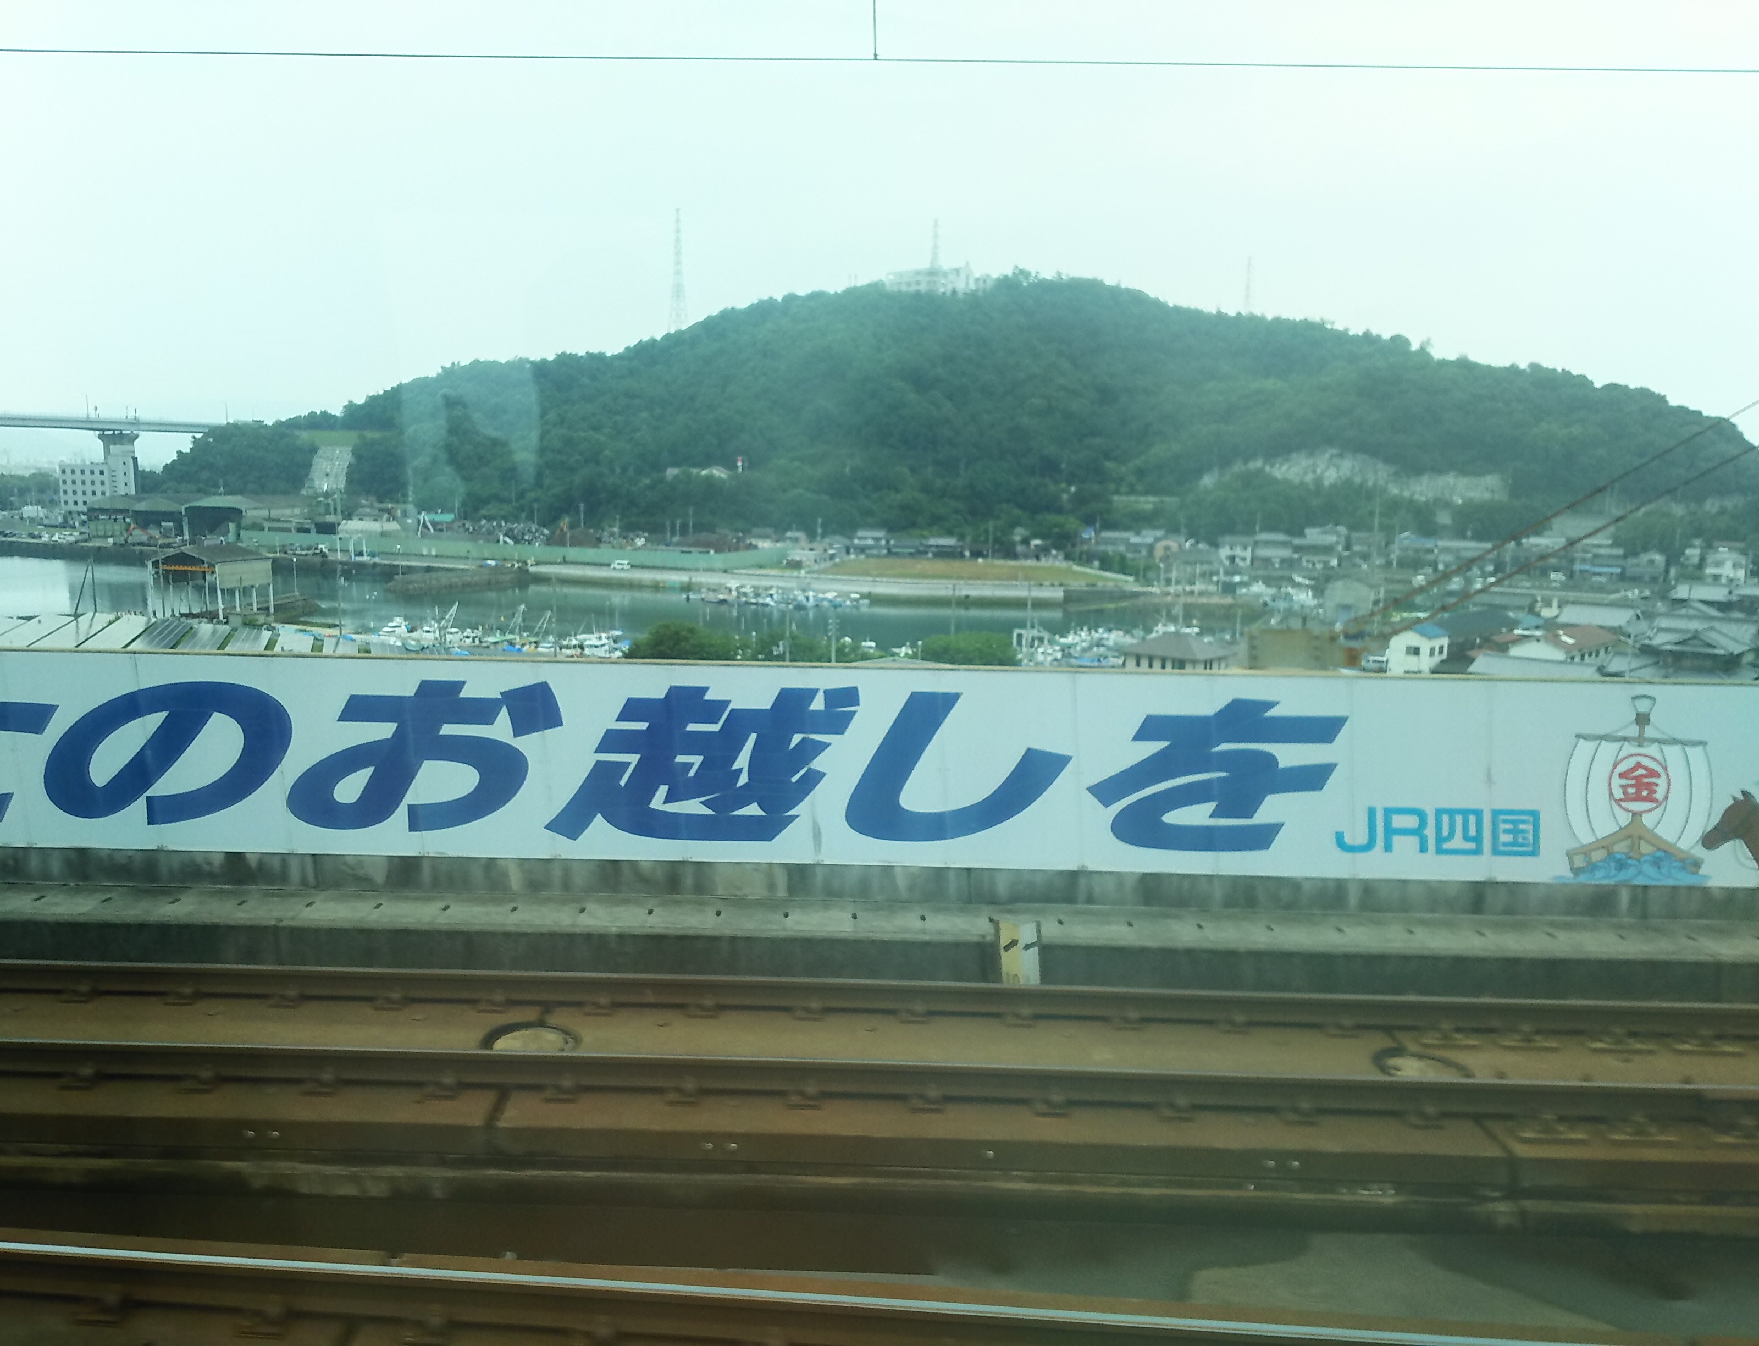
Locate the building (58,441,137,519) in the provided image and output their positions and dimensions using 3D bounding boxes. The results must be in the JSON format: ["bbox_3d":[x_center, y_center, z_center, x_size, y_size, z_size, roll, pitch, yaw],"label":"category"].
[{"bbox_3d":[-270.226,-65.266,466.000,22.500,26.000,12.000,-2,9,-17],"label":"building"}]

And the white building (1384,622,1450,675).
[{"bbox_3d":[62.152,-1.797,155.000,4.600,7.200,5.500,9,12,42],"label":"white building"}]

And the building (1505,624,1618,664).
[{"bbox_3d":[79.103,-1.398,156.000,7.200,6.600,15.500,9,12,43],"label":"building"}]

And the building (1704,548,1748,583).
[{"bbox_3d":[185.962,-23.099,296.000,7.000,8.000,6.500,4,9,19],"label":"building"}]

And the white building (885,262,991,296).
[{"bbox_3d":[30.144,-201.316,690.000,51.000,16.000,17.000,4,9,20],"label":"white building"}]

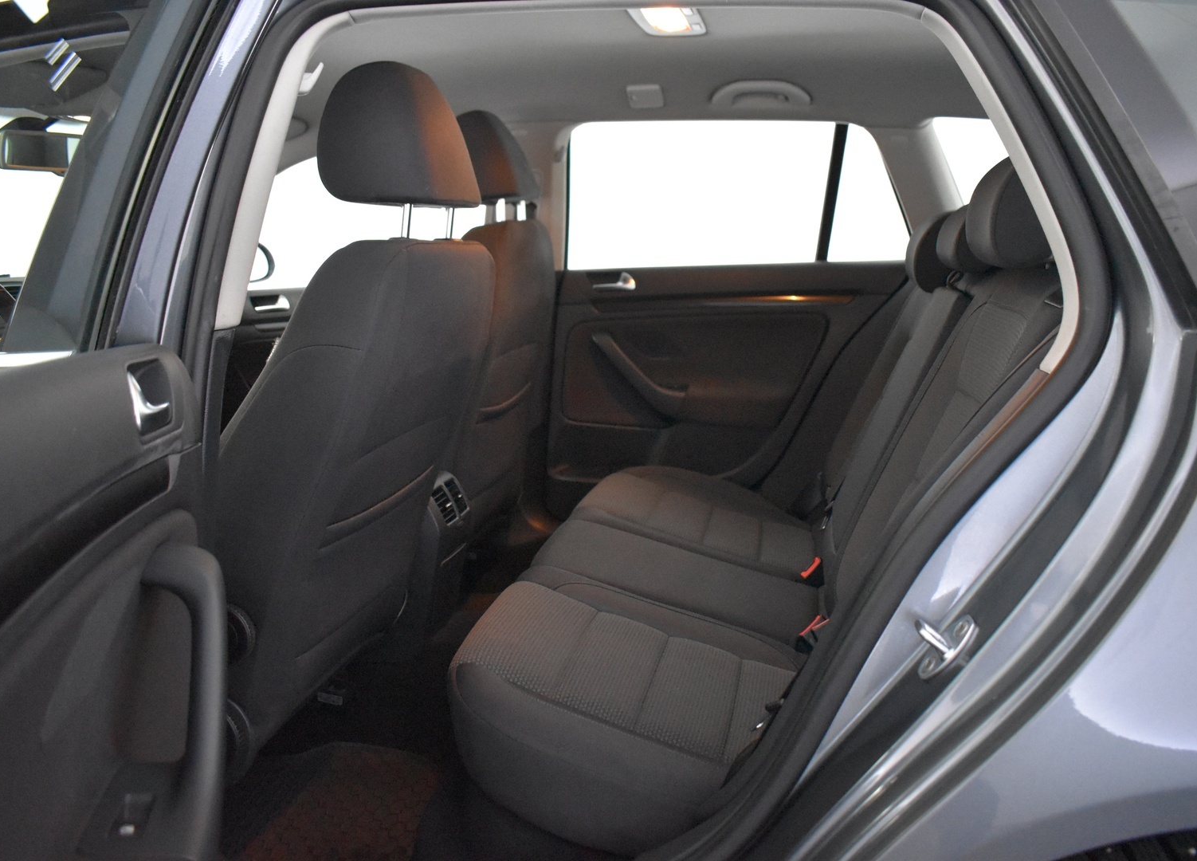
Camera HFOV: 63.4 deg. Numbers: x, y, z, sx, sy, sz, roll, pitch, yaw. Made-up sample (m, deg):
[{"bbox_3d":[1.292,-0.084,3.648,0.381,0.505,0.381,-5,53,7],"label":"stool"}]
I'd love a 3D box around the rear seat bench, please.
[{"bbox_3d":[0.290,0.044,1.670,0.851,0.922,1.302,3,12,12],"label":"rear seat bench"}]

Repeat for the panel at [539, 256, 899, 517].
[{"bbox_3d":[0.293,-0.080,2.404,0.871,0.666,0.123,3,12,12],"label":"panel"}]

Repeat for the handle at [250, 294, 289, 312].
[{"bbox_3d":[-0.886,-0.340,2.608,0.116,0.051,0.036,3,12,12],"label":"handle"}]

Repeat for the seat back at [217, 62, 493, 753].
[{"bbox_3d":[-0.378,-0.061,1.398,0.226,0.907,0.512,16,15,9],"label":"seat back"}]

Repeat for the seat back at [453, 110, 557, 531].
[{"bbox_3d":[-0.285,-0.228,2.135,0.226,0.907,0.512,13,14,9],"label":"seat back"}]

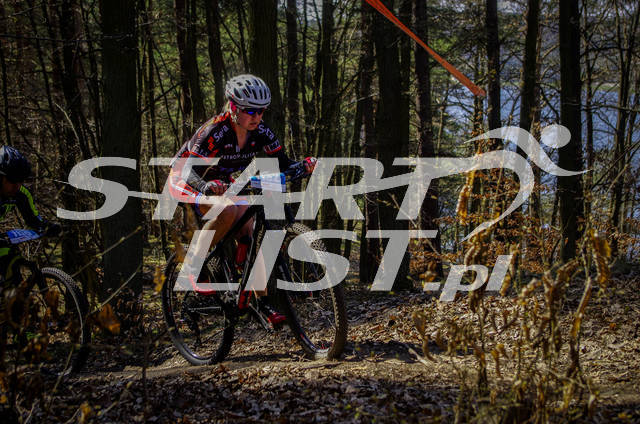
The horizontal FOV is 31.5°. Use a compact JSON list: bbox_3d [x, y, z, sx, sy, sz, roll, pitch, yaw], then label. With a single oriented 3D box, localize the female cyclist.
[{"bbox_3d":[-0.514,-0.074,6.325,0.653,1.375,0.851,-6,9,-39],"label":"female cyclist"}]

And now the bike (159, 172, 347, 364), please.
[{"bbox_3d":[-0.397,0.334,6.233,0.693,1.020,1.812,-5,-3,-39],"label":"bike"}]

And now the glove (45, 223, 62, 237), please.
[{"bbox_3d":[-1.854,0.122,7.900,0.100,0.085,0.120,-7,8,-38],"label":"glove"}]

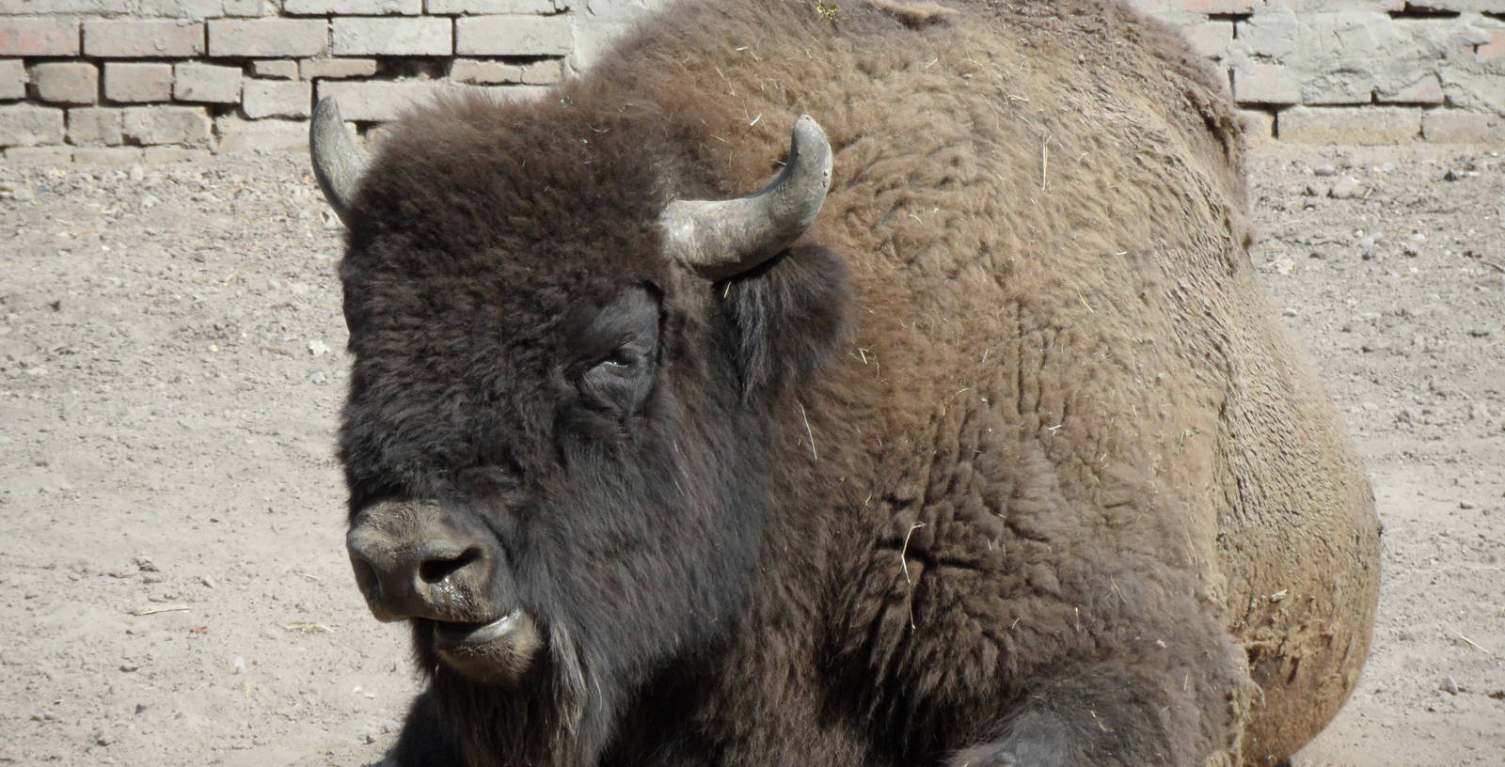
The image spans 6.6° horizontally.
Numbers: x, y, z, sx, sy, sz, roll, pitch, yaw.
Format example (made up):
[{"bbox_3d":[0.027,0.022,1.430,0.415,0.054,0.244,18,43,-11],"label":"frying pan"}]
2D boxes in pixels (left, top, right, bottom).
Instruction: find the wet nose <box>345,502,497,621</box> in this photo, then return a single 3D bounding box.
[{"bbox_3d":[-0.364,0.198,14.500,0.150,0.122,0.100,4,15,30],"label":"wet nose"}]

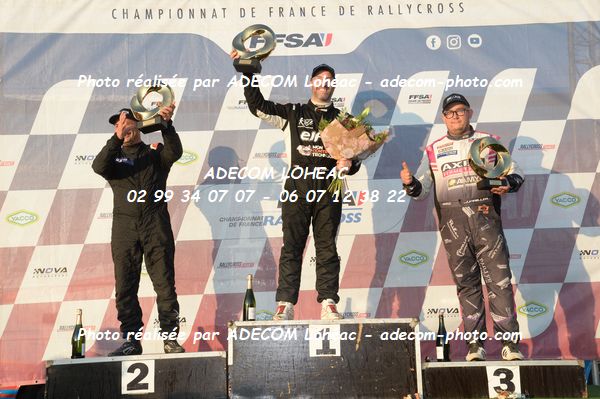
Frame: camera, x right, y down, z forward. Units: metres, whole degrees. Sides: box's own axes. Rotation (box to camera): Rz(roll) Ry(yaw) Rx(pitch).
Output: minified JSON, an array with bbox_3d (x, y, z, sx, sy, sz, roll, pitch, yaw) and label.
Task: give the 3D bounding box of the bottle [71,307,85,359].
[{"bbox_3d":[-1.445,0.876,5.970,0.088,0.320,0.088,-2,-11,0],"label":"bottle"}]

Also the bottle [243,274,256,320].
[{"bbox_3d":[-0.330,0.647,6.020,0.087,0.313,0.087,0,-10,0],"label":"bottle"}]

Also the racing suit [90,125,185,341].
[{"bbox_3d":[-1.101,0.187,6.203,0.610,1.467,0.400,-3,-11,8],"label":"racing suit"}]

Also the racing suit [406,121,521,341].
[{"bbox_3d":[1.113,0.228,6.203,0.787,1.462,0.420,-4,-11,12],"label":"racing suit"}]

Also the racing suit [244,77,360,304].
[{"bbox_3d":[0.017,-0.080,6.284,0.795,1.595,0.430,-2,-11,-2],"label":"racing suit"}]

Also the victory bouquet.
[{"bbox_3d":[0.358,-0.329,6.020,0.440,0.540,0.320,14,-3,-7],"label":"victory bouquet"}]

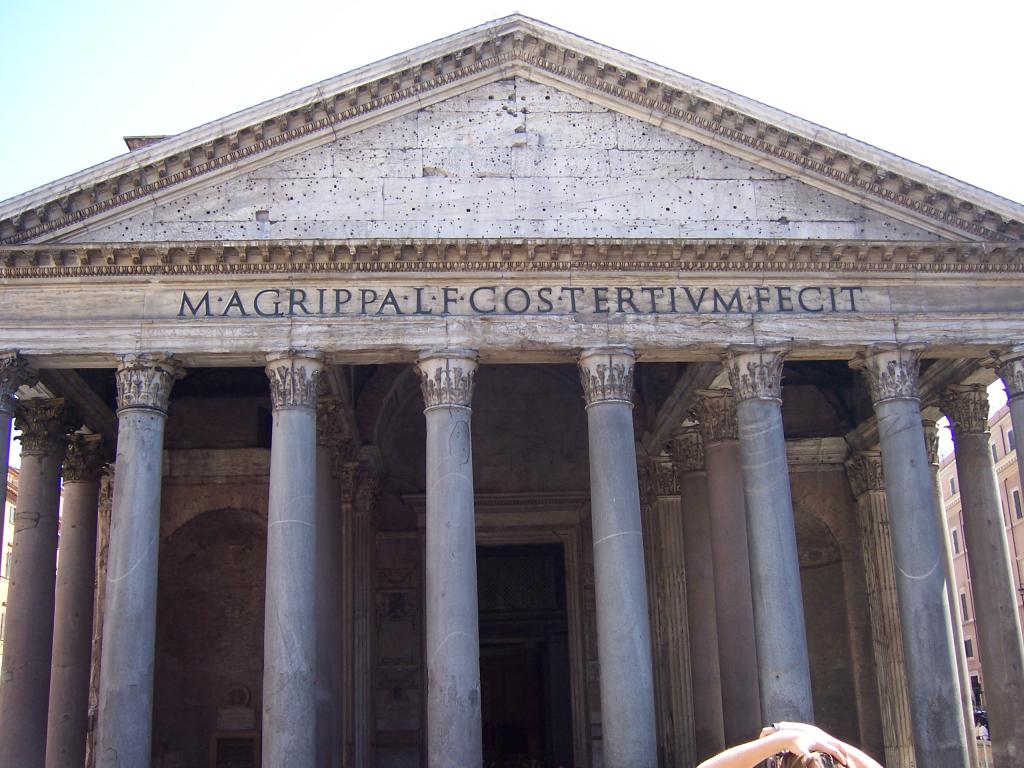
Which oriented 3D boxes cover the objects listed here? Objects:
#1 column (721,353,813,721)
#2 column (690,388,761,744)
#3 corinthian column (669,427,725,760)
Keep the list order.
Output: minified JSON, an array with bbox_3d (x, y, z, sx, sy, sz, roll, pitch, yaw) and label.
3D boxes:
[{"bbox_3d":[7.497,5.805,30.114,2.050,14.100,2.050,-1,-18,-4],"label":"column"},{"bbox_3d":[7.263,7.125,34.033,2.050,14.100,2.050,-1,-18,-4],"label":"column"},{"bbox_3d":[7.019,8.468,38.027,2.050,14.100,2.050,-1,-18,-4],"label":"corinthian column"}]

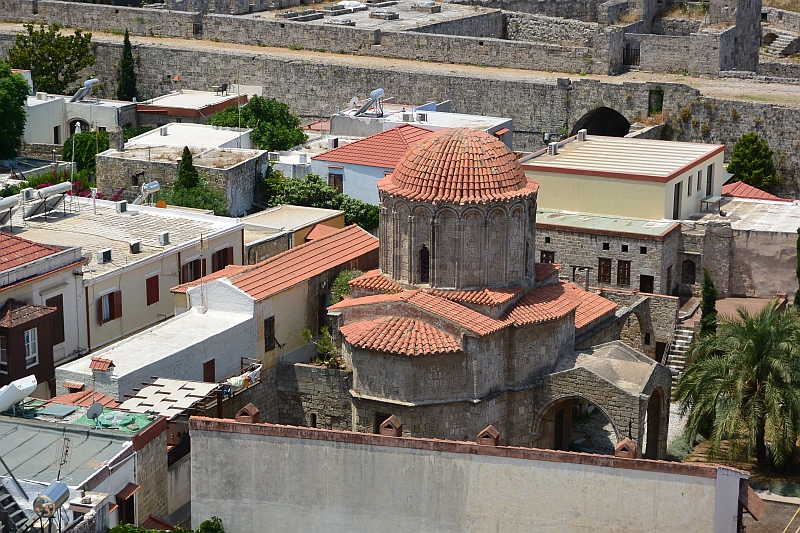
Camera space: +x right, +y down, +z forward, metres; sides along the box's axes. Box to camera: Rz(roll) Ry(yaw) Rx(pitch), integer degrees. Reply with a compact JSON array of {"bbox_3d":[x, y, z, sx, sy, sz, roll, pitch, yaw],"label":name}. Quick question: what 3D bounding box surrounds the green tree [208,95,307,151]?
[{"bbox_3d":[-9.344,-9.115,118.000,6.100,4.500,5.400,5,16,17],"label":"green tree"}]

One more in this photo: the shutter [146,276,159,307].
[{"bbox_3d":[-11.608,1.141,84.500,0.070,1.270,1.060,9,18,29],"label":"shutter"}]

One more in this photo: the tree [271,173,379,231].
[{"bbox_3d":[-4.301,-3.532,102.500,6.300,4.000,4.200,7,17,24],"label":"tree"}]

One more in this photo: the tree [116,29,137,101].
[{"bbox_3d":[-21.601,-15.406,142.813,1.600,6.960,1.600,0,15,0],"label":"tree"}]

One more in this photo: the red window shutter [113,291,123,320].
[{"bbox_3d":[-14.386,1.976,92.046,0.060,1.360,0.550,10,17,32],"label":"red window shutter"}]

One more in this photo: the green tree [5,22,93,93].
[{"bbox_3d":[-26.994,-15.269,139.760,6.700,7.350,6.700,0,15,0],"label":"green tree"}]

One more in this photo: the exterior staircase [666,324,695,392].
[{"bbox_3d":[13.725,4.674,89.000,0.980,2.400,3.700,6,17,21],"label":"exterior staircase"}]

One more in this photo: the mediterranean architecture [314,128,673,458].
[{"bbox_3d":[4.674,1.335,84.915,15.400,15.600,16.000,8,16,27],"label":"mediterranean architecture"}]

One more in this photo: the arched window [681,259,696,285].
[{"bbox_3d":[15.231,0.290,95.000,0.860,1.420,0.350,7,17,24],"label":"arched window"}]

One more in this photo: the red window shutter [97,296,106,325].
[{"bbox_3d":[-15.050,2.254,90.880,0.060,1.380,0.530,4,15,14],"label":"red window shutter"}]

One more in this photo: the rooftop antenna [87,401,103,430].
[{"bbox_3d":[-10.339,5.068,61.000,0.680,0.920,0.520,-11,19,-35],"label":"rooftop antenna"}]

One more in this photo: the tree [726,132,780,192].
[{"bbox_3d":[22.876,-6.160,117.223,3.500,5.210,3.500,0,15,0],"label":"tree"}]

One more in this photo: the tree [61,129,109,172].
[{"bbox_3d":[-20.989,-7.608,120.045,3.100,3.240,3.100,0,15,0],"label":"tree"}]

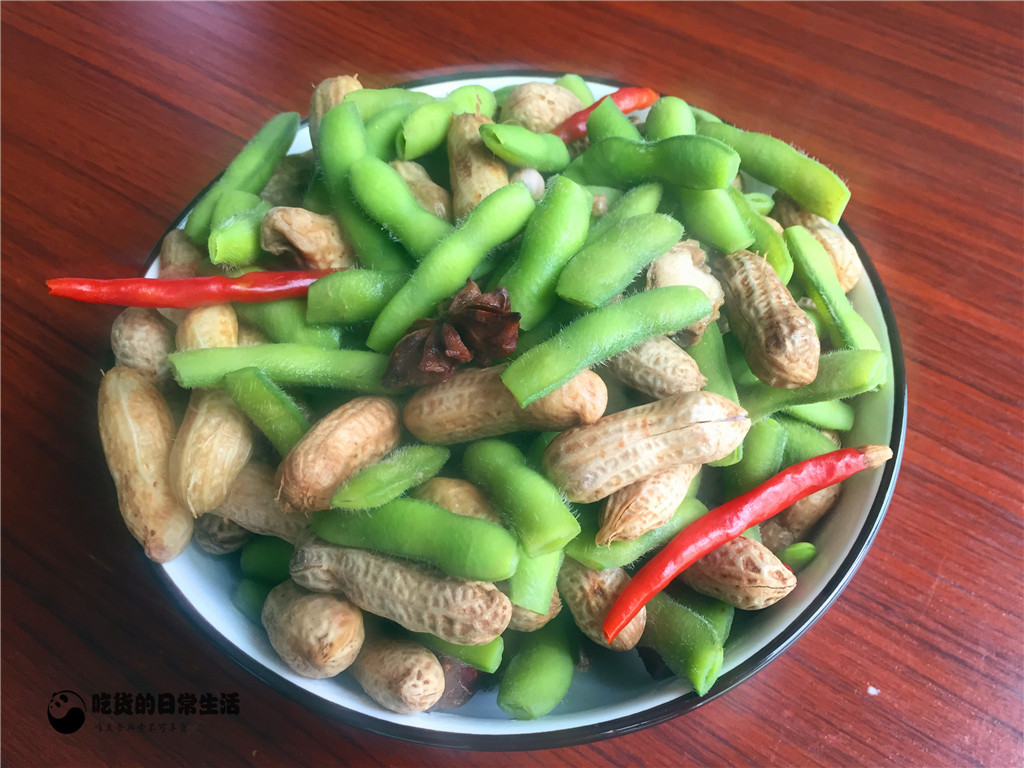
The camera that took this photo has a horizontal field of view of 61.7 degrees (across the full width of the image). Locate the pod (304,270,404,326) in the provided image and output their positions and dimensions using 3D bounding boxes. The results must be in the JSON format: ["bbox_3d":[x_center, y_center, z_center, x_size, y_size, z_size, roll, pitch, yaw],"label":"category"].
[{"bbox_3d":[-0.030,-0.022,0.192,0.031,0.009,0.012,-12,58,-10],"label":"pod"}]

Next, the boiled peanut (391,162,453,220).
[{"bbox_3d":[-0.021,-0.044,0.214,0.014,0.013,0.029,-31,80,-18],"label":"boiled peanut"}]

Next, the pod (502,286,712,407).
[{"bbox_3d":[0.021,-0.008,0.178,0.048,0.011,0.012,-22,60,-9],"label":"pod"}]

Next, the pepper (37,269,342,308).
[{"bbox_3d":[-0.072,-0.022,0.194,0.070,0.009,0.009,0,58,8],"label":"pepper"}]

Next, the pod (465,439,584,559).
[{"bbox_3d":[0.001,0.021,0.166,0.013,0.011,0.027,-31,54,-17],"label":"pod"}]

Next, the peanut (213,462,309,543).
[{"bbox_3d":[-0.052,0.025,0.178,0.029,0.015,0.015,22,61,11],"label":"peanut"}]

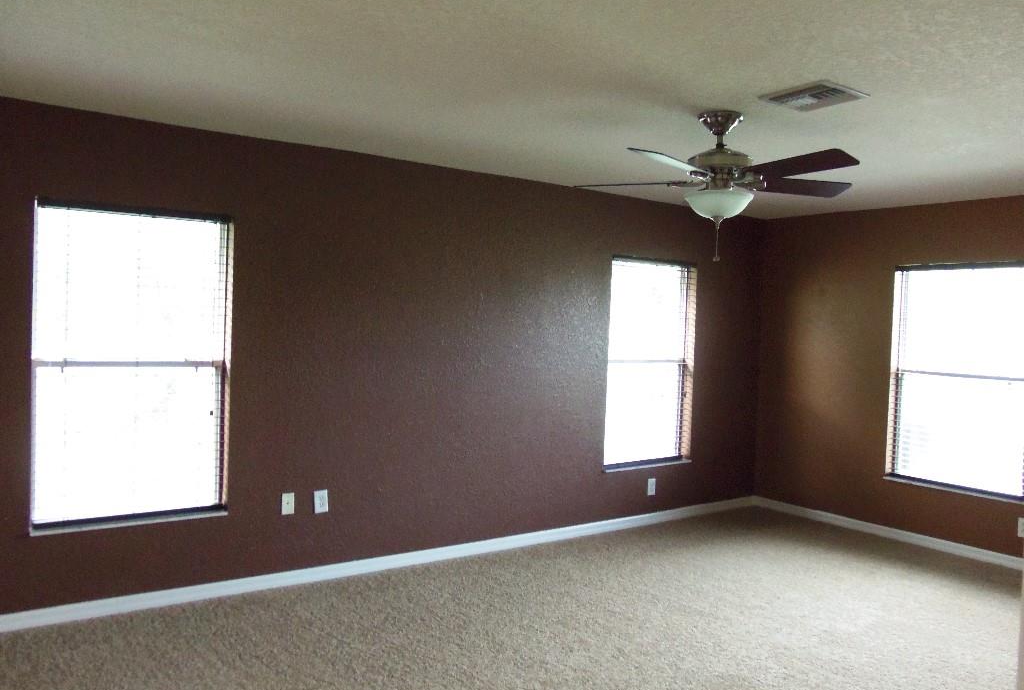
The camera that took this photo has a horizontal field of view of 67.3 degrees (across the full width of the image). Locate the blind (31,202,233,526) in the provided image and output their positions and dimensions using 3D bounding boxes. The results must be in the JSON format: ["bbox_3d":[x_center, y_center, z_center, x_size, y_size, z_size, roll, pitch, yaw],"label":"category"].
[{"bbox_3d":[-1.878,0.105,3.857,0.875,1.550,0.055,1,2,-35],"label":"blind"}]

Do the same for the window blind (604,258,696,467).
[{"bbox_3d":[1.053,0.147,5.918,0.910,1.565,0.110,1,2,-35],"label":"window blind"}]

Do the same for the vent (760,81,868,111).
[{"bbox_3d":[1.224,-0.991,3.114,0.310,0.025,0.300,1,2,-35],"label":"vent"}]

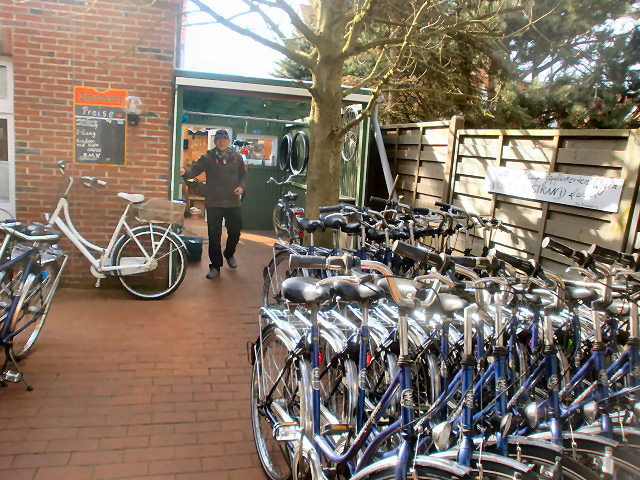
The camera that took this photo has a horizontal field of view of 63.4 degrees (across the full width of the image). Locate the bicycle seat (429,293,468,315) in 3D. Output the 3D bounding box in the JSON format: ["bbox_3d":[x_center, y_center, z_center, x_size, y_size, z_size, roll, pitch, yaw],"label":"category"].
[{"bbox_3d":[0.608,0.301,2.530,0.190,0.105,0.260,-1,11,-26],"label":"bicycle seat"}]

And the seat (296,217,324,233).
[{"bbox_3d":[-0.075,-0.119,4.100,0.200,0.100,0.255,-3,12,-31],"label":"seat"}]

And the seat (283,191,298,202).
[{"bbox_3d":[-0.383,-0.587,6.950,0.190,0.110,0.270,-6,13,-15],"label":"seat"}]

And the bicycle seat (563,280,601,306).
[{"bbox_3d":[1.323,0.267,2.630,0.200,0.100,0.255,-2,12,-27],"label":"bicycle seat"}]

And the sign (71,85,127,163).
[{"bbox_3d":[-2.164,-1.119,5.104,0.505,0.745,0.030,3,10,-9],"label":"sign"}]

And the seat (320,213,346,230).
[{"bbox_3d":[0.111,-0.148,4.250,0.200,0.100,0.255,-3,12,-31],"label":"seat"}]

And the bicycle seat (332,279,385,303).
[{"bbox_3d":[0.176,0.227,2.330,0.200,0.100,0.255,-2,12,-27],"label":"bicycle seat"}]

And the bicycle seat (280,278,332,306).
[{"bbox_3d":[-0.055,0.222,2.280,0.200,0.100,0.255,-2,12,-27],"label":"bicycle seat"}]

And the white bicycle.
[{"bbox_3d":[-2.147,-0.015,4.841,1.820,1.170,0.620,3,10,-9],"label":"white bicycle"}]

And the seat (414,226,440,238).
[{"bbox_3d":[0.858,-0.060,4.150,0.200,0.100,0.255,-3,12,-31],"label":"seat"}]

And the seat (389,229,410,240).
[{"bbox_3d":[0.614,-0.043,4.050,0.200,0.100,0.255,-3,12,-31],"label":"seat"}]

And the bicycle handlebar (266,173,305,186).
[{"bbox_3d":[-0.479,-0.865,7.400,0.580,0.160,0.240,-6,13,-15],"label":"bicycle handlebar"}]

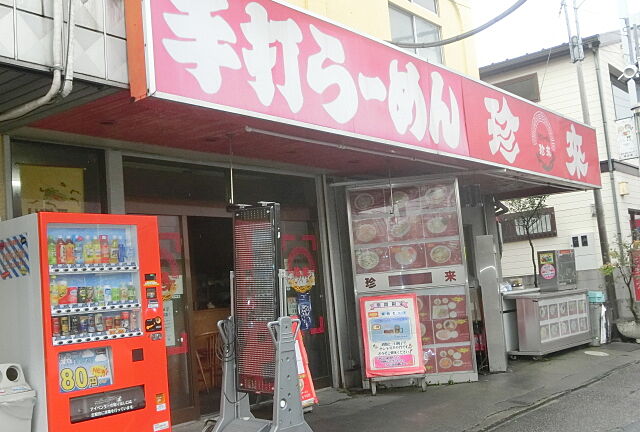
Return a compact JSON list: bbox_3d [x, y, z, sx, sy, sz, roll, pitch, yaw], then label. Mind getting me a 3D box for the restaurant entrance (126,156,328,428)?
[{"bbox_3d":[-0.878,0.751,7.912,0.200,2.524,2.850,-9,-8,37],"label":"restaurant entrance"}]

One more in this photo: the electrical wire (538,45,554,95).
[{"bbox_3d":[4.098,-2.619,13.410,0.315,0.872,0.060,-9,-8,37],"label":"electrical wire"}]

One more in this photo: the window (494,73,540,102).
[{"bbox_3d":[3.709,-2.348,14.202,1.050,0.575,0.100,-9,-8,37],"label":"window"}]

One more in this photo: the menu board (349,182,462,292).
[{"bbox_3d":[0.992,0.246,8.533,1.251,1.238,0.100,-5,-6,4],"label":"menu board"}]

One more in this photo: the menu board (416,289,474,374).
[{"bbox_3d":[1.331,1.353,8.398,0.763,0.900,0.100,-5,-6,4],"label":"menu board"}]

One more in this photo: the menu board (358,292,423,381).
[{"bbox_3d":[0.780,1.283,7.959,0.624,0.839,0.080,-6,-6,8],"label":"menu board"}]

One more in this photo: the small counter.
[{"bbox_3d":[3.281,1.547,10.645,0.600,0.815,1.643,-10,-8,41],"label":"small counter"}]

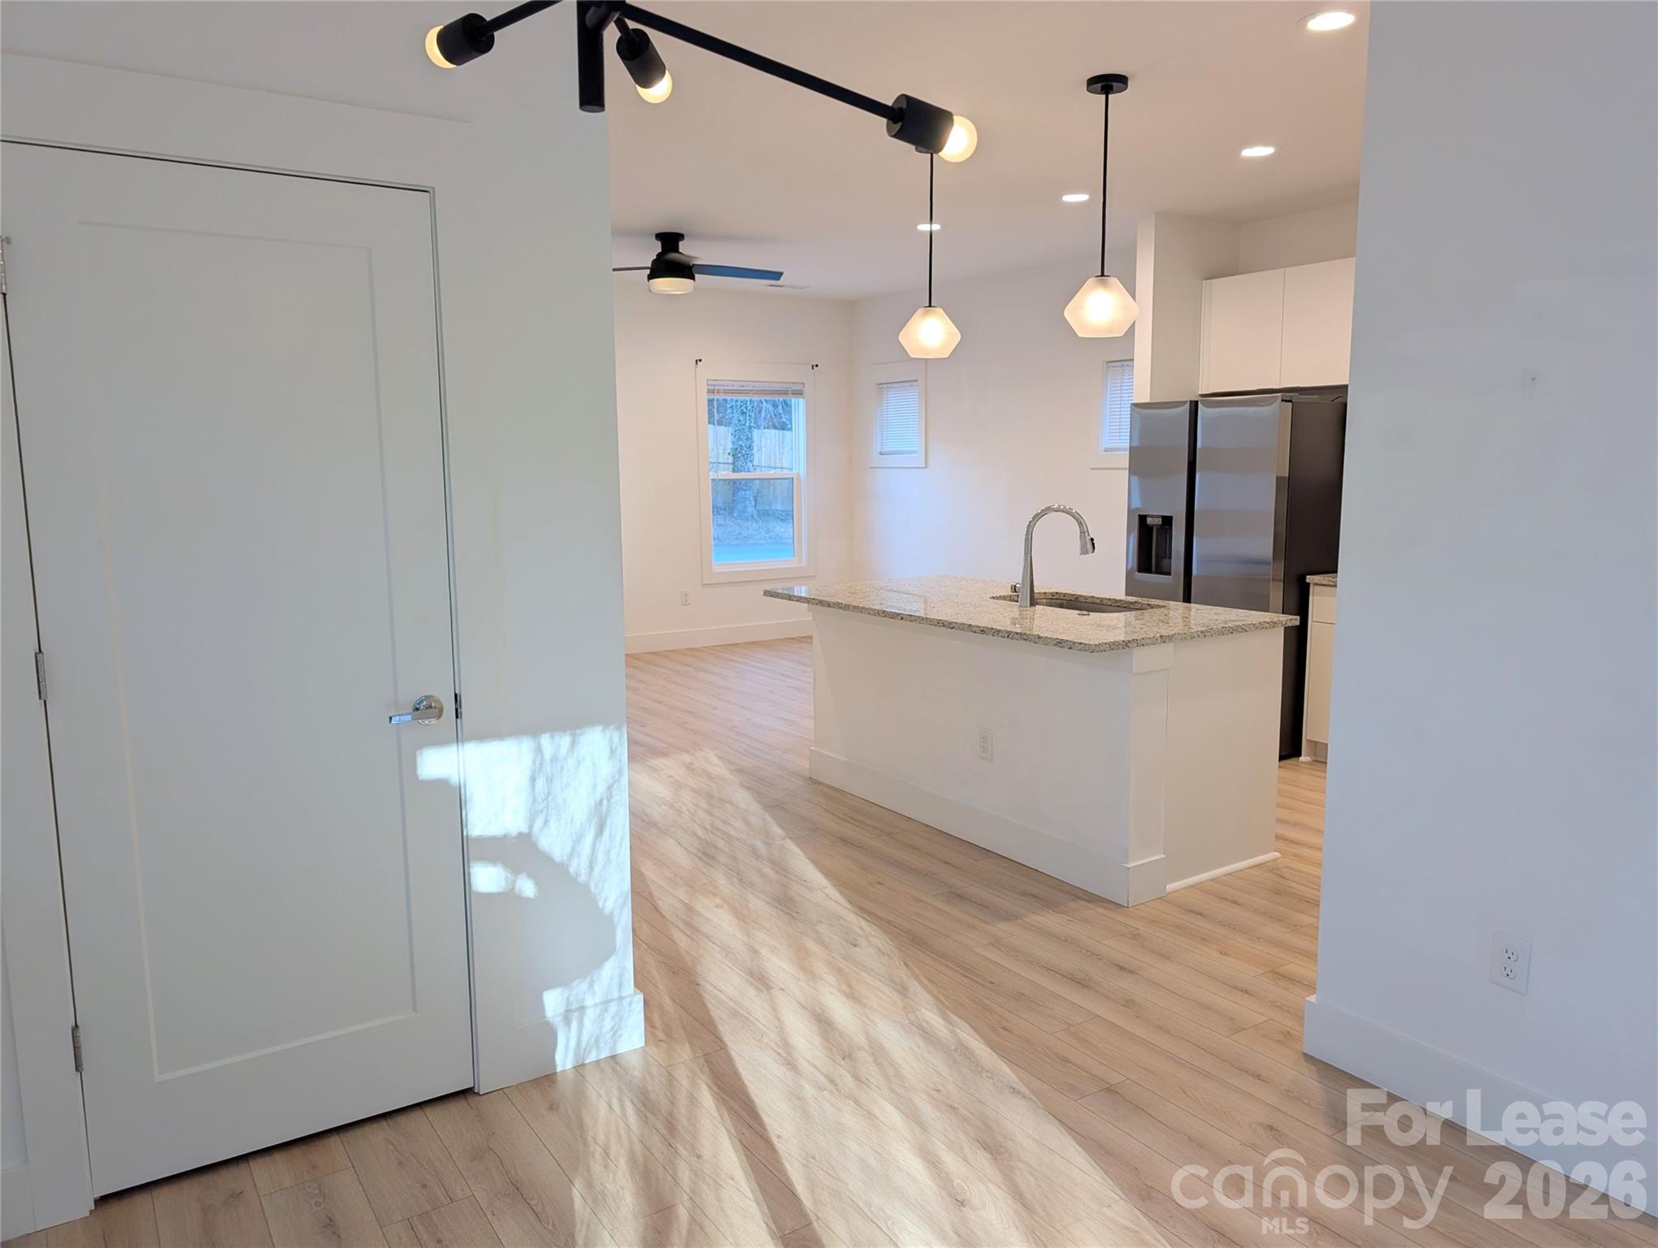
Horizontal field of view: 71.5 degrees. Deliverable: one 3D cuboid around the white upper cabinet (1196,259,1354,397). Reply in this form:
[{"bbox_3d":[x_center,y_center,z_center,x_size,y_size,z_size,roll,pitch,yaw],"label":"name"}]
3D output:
[{"bbox_3d":[2.466,-1.549,6.094,0.313,0.610,0.960,-6,10,-33],"label":"white upper cabinet"}]

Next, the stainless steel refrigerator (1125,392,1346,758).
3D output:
[{"bbox_3d":[2.212,-0.273,6.086,0.850,1.774,0.905,-6,10,-33],"label":"stainless steel refrigerator"}]

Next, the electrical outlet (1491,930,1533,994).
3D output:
[{"bbox_3d":[1.450,0.721,2.450,0.008,0.116,0.071,-6,10,-33],"label":"electrical outlet"}]

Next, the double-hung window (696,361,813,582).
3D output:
[{"bbox_3d":[-0.588,-1.236,9.454,1.098,1.765,0.100,-6,10,-33],"label":"double-hung window"}]

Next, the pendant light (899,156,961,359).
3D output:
[{"bbox_3d":[0.438,-1.577,4.897,0.265,0.870,0.265,0,8,0],"label":"pendant light"}]

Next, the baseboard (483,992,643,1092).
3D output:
[{"bbox_3d":[-0.644,1.021,2.820,0.407,0.143,0.018,-6,10,-33],"label":"baseboard"}]

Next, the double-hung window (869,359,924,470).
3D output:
[{"bbox_3d":[0.582,-1.689,9.347,0.100,0.847,0.736,-6,10,-33],"label":"double-hung window"}]

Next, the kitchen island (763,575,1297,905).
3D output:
[{"bbox_3d":[0.720,0.361,4.730,1.123,0.909,1.950,-6,10,-33],"label":"kitchen island"}]

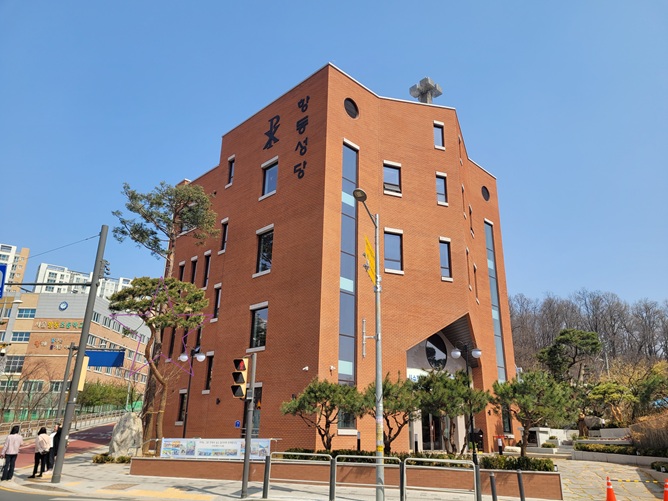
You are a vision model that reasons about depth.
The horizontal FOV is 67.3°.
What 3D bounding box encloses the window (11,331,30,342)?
[{"bbox_3d":[-44.976,12.436,72.044,2.650,1.500,0.200,0,-20,4],"label":"window"}]

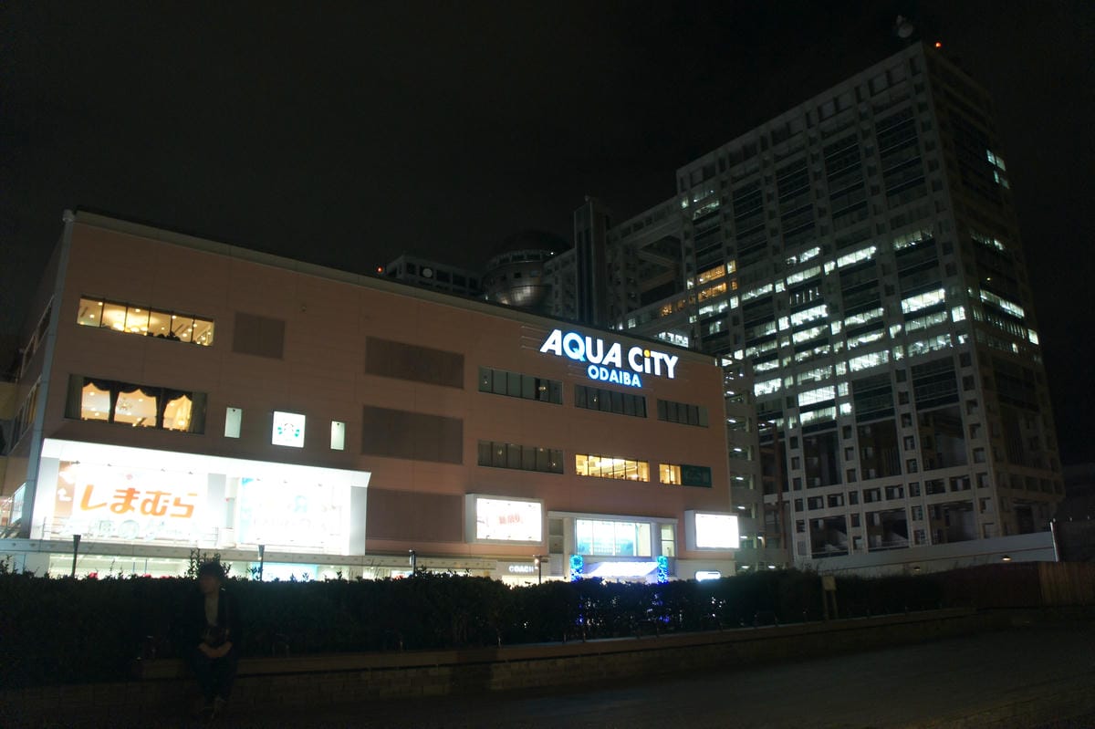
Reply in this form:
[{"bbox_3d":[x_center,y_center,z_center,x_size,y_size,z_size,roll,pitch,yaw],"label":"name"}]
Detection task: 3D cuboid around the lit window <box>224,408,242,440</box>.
[{"bbox_3d":[-17.704,3.327,46.307,0.866,1.691,0.150,11,-20,-35],"label":"lit window"}]

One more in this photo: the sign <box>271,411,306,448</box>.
[{"bbox_3d":[-15.151,3.847,48.186,1.971,1.984,0.200,11,-20,-35],"label":"sign"}]

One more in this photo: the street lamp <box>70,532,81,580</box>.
[{"bbox_3d":[-16.708,8.036,28.528,0.280,4.200,0.400,11,-20,-35],"label":"street lamp"}]

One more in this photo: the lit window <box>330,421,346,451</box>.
[{"bbox_3d":[-12.733,4.365,49.954,0.858,1.690,0.150,11,-20,-35],"label":"lit window"}]

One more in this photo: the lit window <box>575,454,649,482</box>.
[{"bbox_3d":[5.092,7.981,62.928,7.630,1.588,0.200,11,-20,-35],"label":"lit window"}]

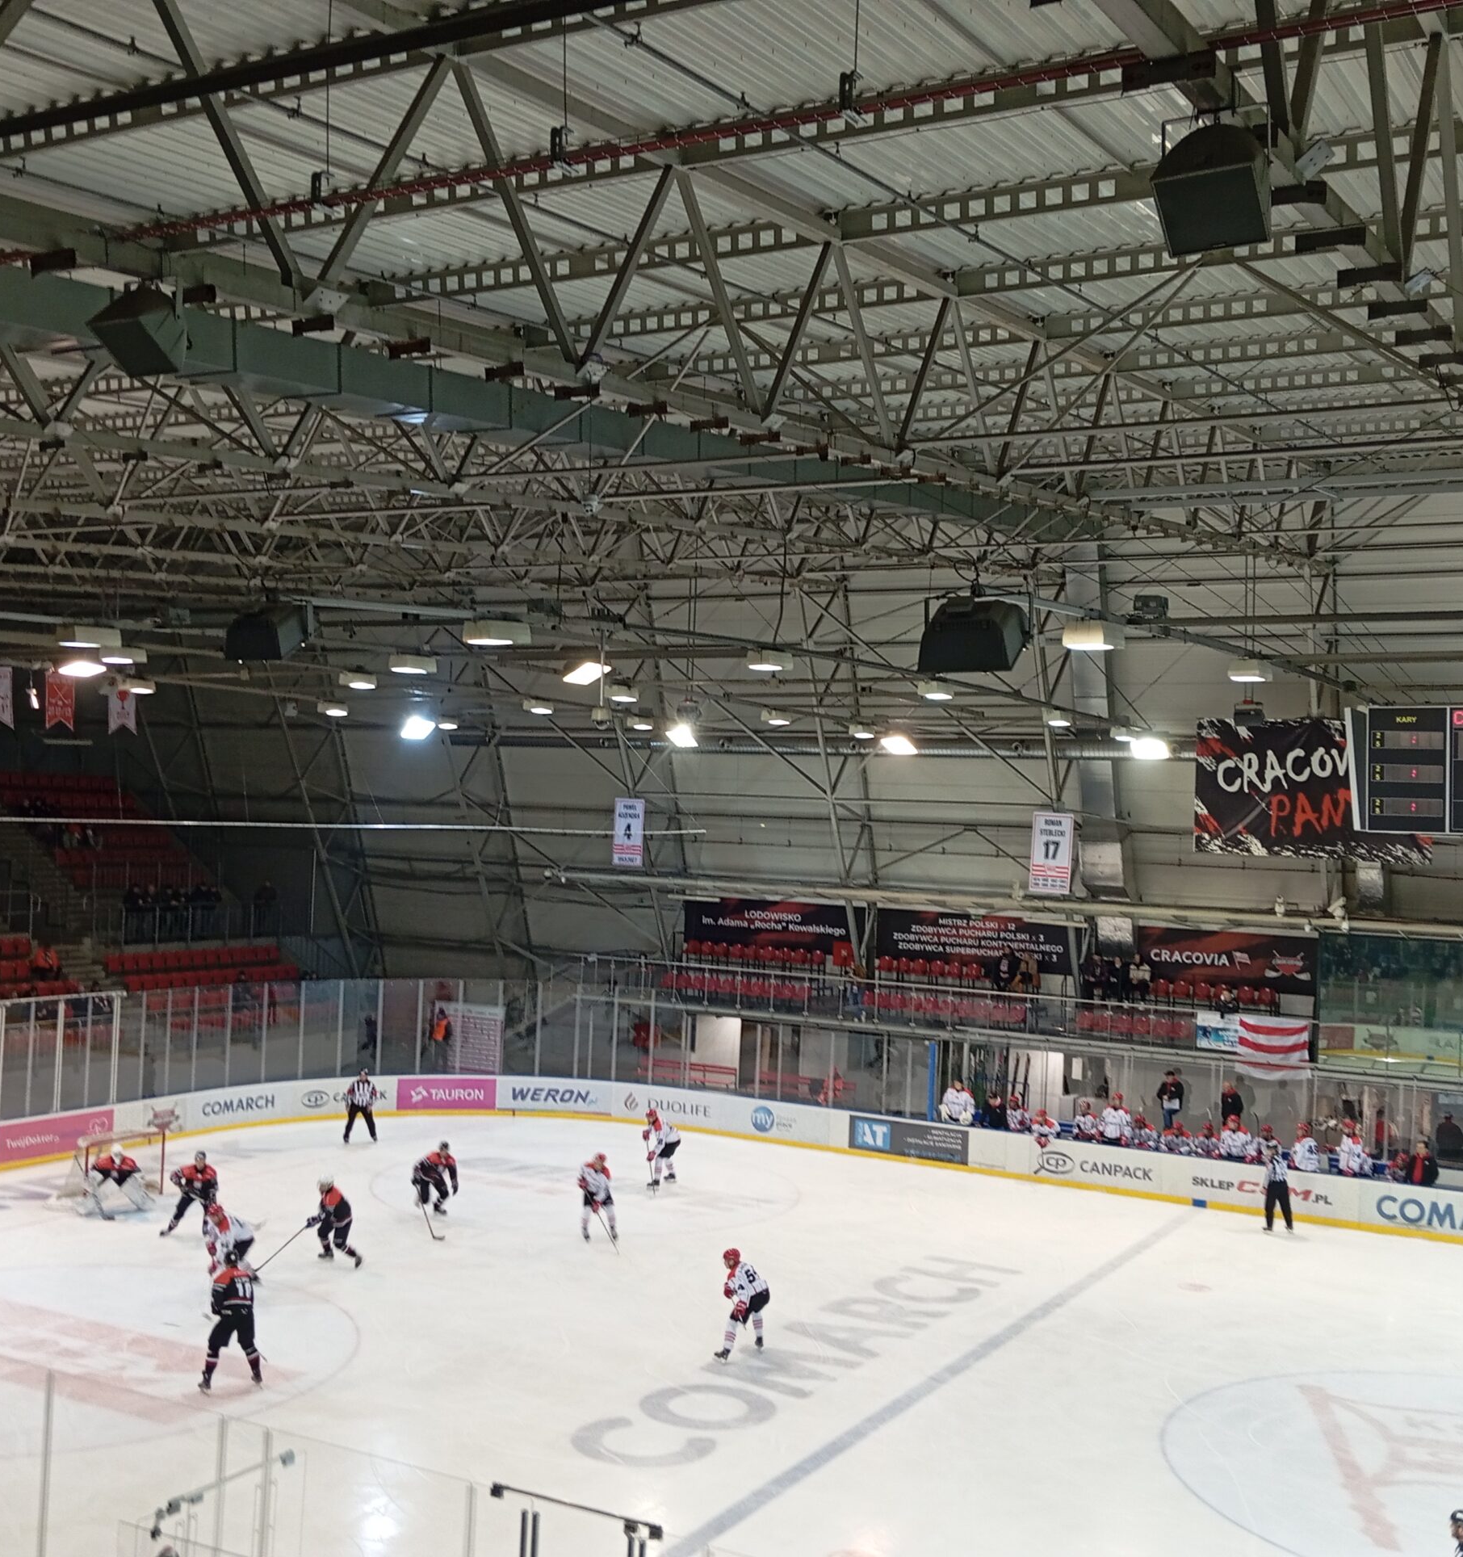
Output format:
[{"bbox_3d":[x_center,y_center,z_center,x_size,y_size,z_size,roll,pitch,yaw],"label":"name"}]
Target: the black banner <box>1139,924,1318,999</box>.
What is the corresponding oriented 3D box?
[{"bbox_3d":[12.287,4.499,41.576,4.370,1.400,0.050,1,-3,30],"label":"black banner"}]

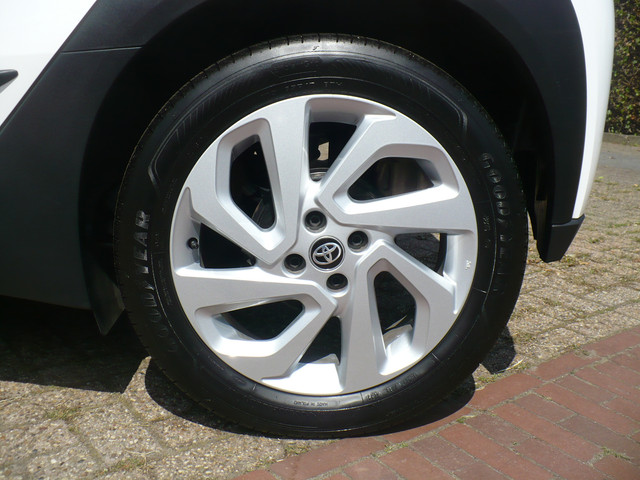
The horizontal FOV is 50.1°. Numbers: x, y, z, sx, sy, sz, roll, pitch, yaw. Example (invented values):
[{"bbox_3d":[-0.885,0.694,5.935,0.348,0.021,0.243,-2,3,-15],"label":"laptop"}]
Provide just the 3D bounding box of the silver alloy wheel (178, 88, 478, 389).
[{"bbox_3d":[0.004,0.004,1.107,0.470,0.470,0.160,1,12,-5],"label":"silver alloy wheel"}]

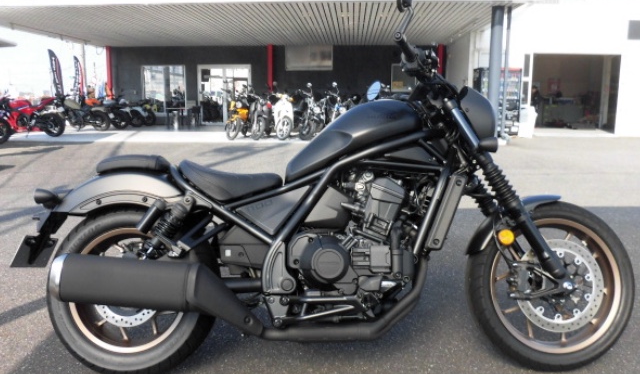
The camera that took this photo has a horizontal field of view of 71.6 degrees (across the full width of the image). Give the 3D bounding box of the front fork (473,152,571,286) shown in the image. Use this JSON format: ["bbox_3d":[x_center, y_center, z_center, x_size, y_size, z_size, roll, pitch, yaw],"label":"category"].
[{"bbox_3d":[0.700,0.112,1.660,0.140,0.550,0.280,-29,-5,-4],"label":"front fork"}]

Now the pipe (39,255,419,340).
[{"bbox_3d":[-0.245,0.358,1.470,1.190,0.280,0.270,0,-6,-1],"label":"pipe"}]

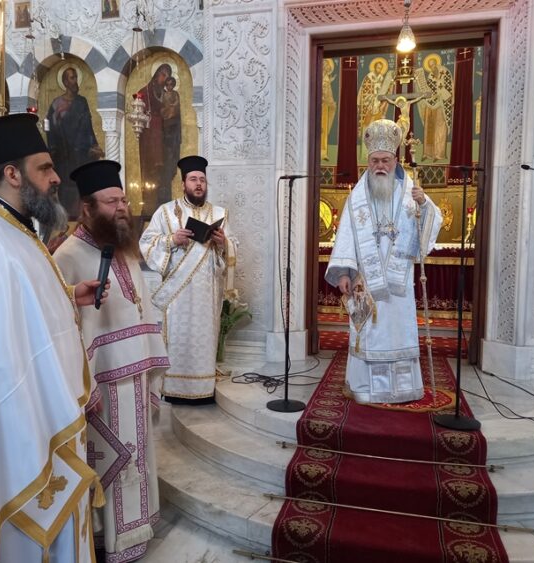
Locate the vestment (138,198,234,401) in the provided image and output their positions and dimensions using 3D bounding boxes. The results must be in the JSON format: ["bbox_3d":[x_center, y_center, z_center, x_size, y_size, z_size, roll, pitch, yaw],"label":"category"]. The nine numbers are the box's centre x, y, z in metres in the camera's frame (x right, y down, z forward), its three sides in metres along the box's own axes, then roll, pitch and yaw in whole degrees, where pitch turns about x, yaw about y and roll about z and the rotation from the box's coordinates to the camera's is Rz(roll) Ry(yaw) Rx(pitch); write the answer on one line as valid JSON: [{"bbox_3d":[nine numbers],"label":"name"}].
[{"bbox_3d":[-0.582,0.106,4.018,0.720,1.422,0.520,-1,5,-16],"label":"vestment"}]

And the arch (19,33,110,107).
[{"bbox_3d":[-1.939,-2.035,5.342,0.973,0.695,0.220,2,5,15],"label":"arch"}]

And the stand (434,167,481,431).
[{"bbox_3d":[1.127,0.097,3.112,0.260,1.484,0.260,2,5,11],"label":"stand"}]

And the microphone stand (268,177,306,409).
[{"bbox_3d":[0.134,0.075,3.414,0.260,1.456,0.260,0,5,-6],"label":"microphone stand"}]

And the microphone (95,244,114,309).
[{"bbox_3d":[-0.611,-0.018,2.025,0.050,0.242,0.050,1,-14,24],"label":"microphone"}]

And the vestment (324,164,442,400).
[{"bbox_3d":[0.811,0.000,3.737,0.800,1.531,0.560,2,5,13],"label":"vestment"}]

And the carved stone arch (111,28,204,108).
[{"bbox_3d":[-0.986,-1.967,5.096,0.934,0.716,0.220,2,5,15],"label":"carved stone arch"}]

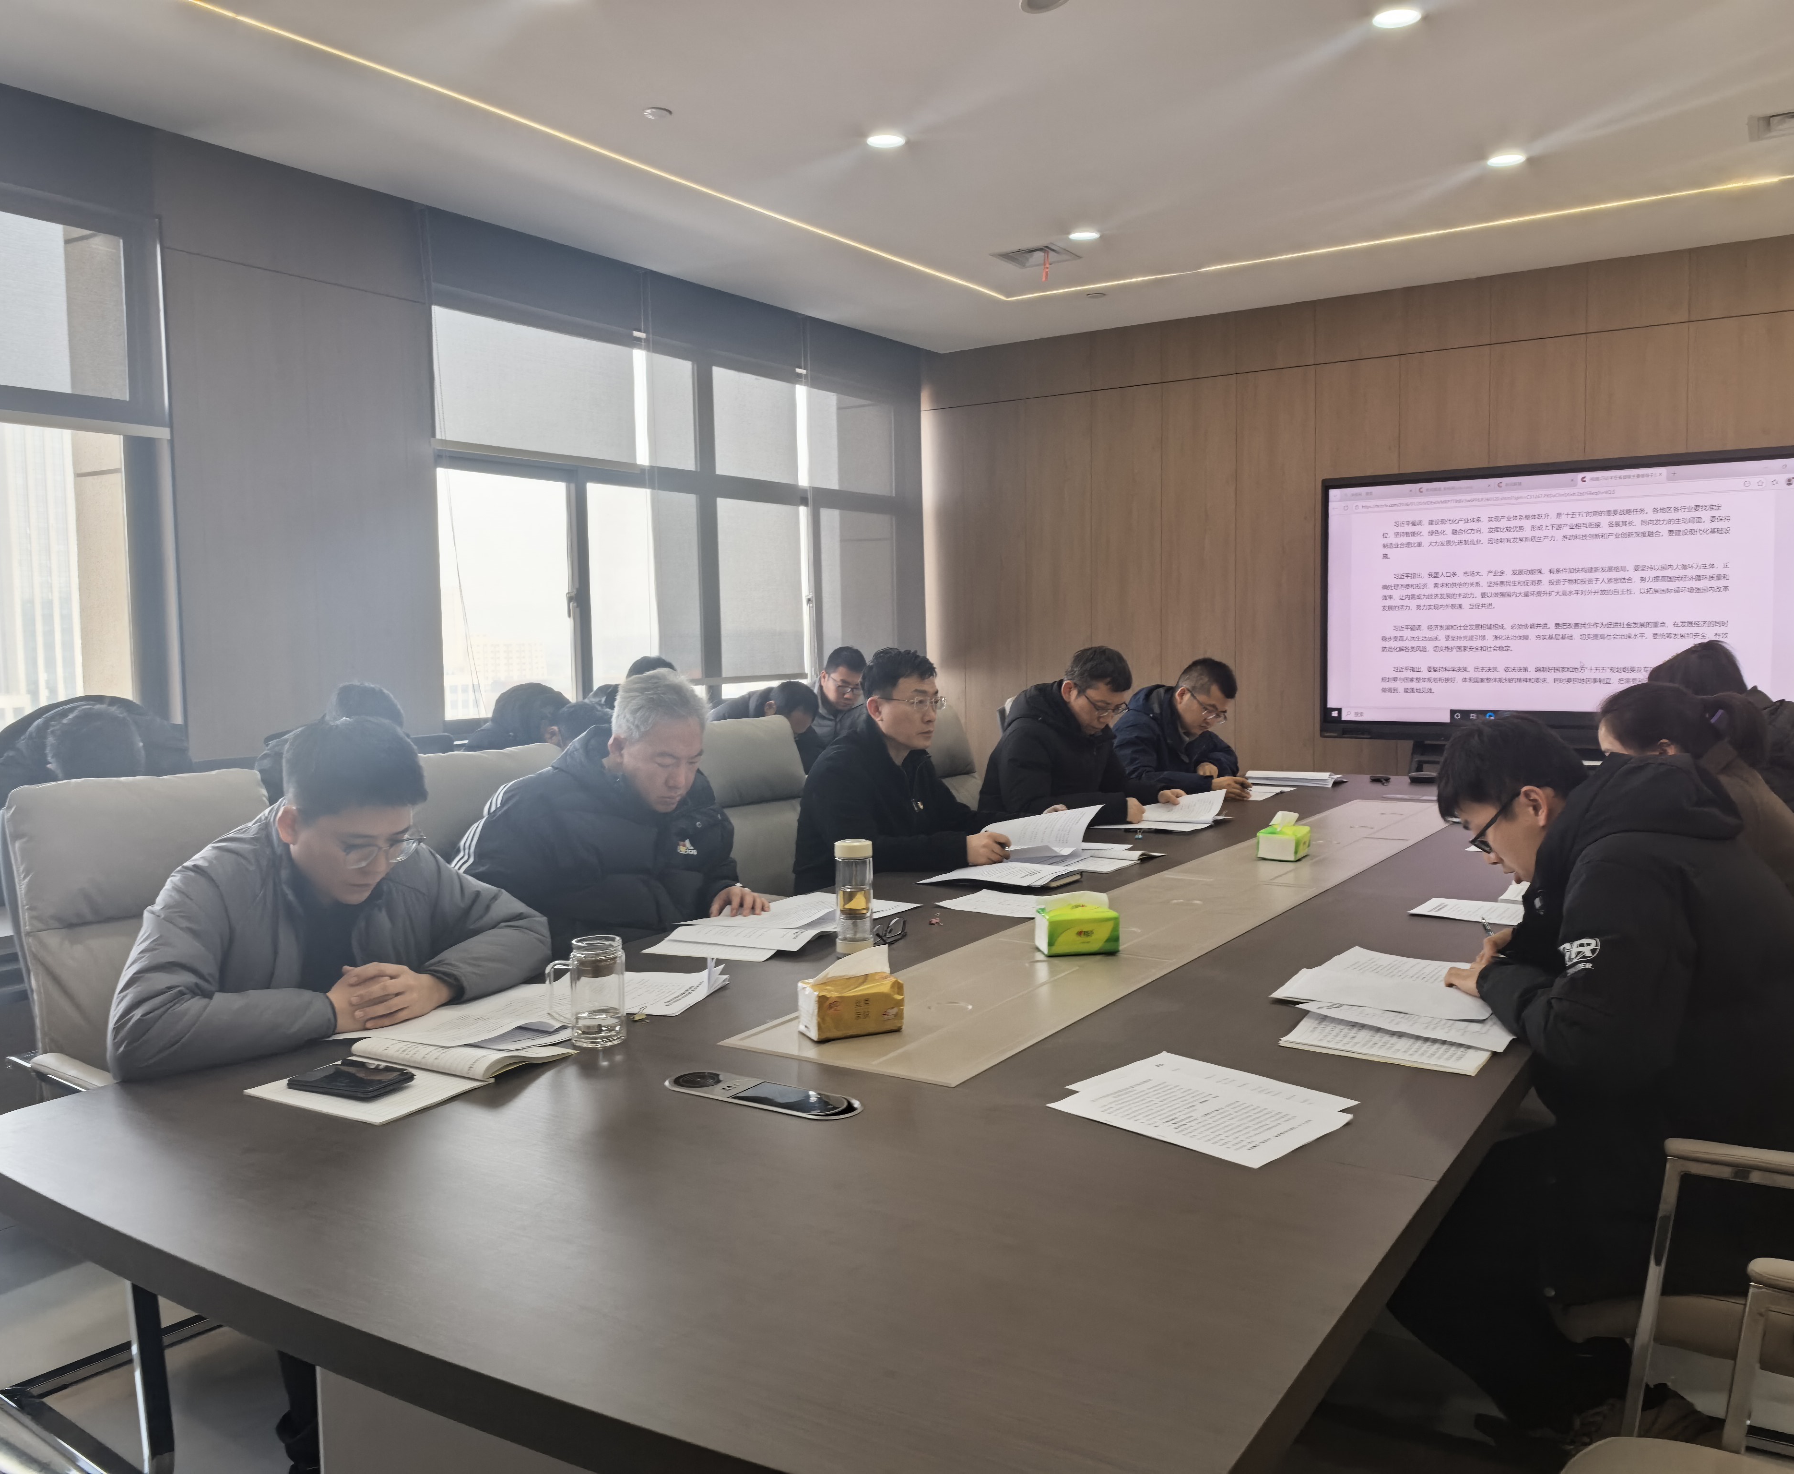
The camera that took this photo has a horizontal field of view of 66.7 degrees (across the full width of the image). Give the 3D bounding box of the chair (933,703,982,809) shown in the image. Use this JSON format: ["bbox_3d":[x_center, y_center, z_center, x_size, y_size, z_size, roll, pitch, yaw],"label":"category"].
[{"bbox_3d":[0.290,0.443,4.571,0.660,1.075,0.580,3,6,35],"label":"chair"}]

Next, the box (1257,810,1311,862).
[{"bbox_3d":[1.005,0.255,3.531,0.096,0.106,0.145,2,6,30],"label":"box"}]

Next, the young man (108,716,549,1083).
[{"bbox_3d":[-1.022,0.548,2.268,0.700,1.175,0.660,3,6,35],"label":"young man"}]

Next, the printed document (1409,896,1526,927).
[{"bbox_3d":[1.240,0.361,2.837,0.297,0.008,0.210,3,6,35],"label":"printed document"}]

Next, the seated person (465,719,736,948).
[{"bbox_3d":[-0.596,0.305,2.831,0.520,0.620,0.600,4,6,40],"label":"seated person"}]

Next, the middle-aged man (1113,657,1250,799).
[{"bbox_3d":[1.036,0.318,4.934,0.680,1.240,0.560,3,6,35],"label":"middle-aged man"}]

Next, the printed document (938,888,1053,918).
[{"bbox_3d":[0.264,0.359,2.961,0.297,0.010,0.210,3,6,35],"label":"printed document"}]

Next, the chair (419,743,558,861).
[{"bbox_3d":[-0.772,0.581,3.051,0.660,1.075,0.580,3,6,35],"label":"chair"}]

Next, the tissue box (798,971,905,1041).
[{"bbox_3d":[-0.066,0.408,2.055,0.142,0.073,0.075,-3,5,-23],"label":"tissue box"}]

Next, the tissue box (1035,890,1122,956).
[{"bbox_3d":[0.336,0.347,2.541,0.137,0.100,0.082,-1,5,-10],"label":"tissue box"}]

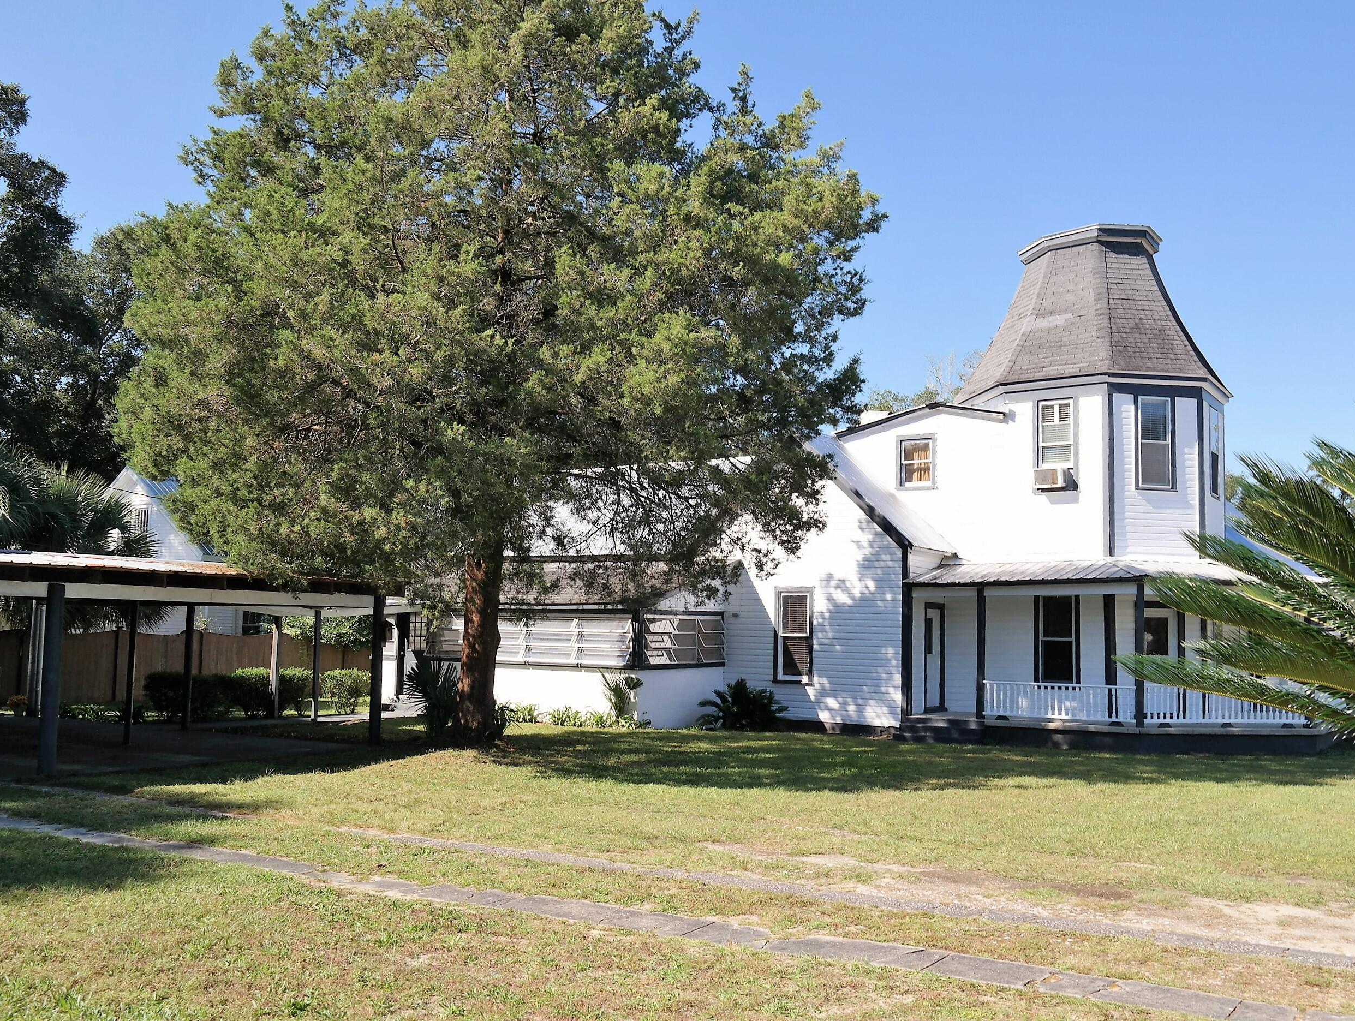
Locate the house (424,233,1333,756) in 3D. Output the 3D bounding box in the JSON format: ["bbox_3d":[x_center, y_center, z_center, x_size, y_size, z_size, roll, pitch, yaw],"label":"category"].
[{"bbox_3d":[4.574,-0.548,25.884,17.700,10.400,12.200,-3,-7,37],"label":"house"}]

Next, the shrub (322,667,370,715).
[{"bbox_3d":[-6.916,3.770,24.132,1.000,1.000,1.030,-3,-7,37],"label":"shrub"}]

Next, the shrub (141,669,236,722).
[{"bbox_3d":[-9.351,3.523,22.041,1.300,0.980,1.650,-3,-7,37],"label":"shrub"}]

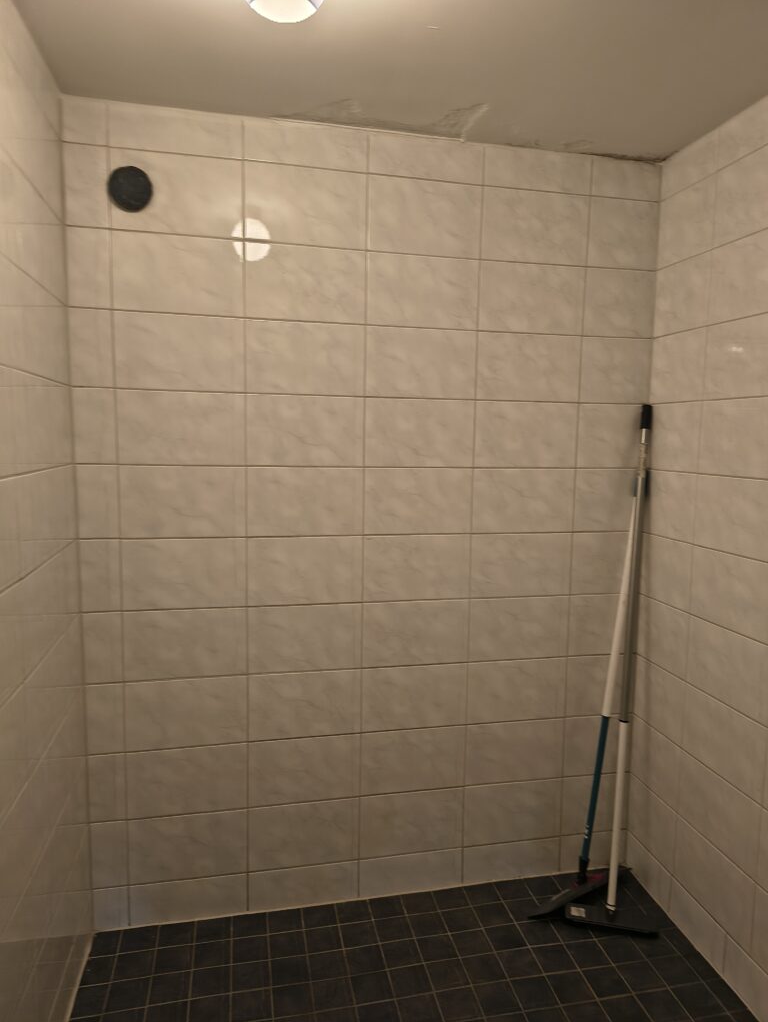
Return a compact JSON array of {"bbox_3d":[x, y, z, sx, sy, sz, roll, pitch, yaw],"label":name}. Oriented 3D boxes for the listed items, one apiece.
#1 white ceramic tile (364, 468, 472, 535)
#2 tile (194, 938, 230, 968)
[{"bbox_3d":[0.103,-0.030,2.088,0.330,0.197,0.010,0,7,-13],"label":"white ceramic tile"},{"bbox_3d":[-0.467,1.214,1.937,0.097,0.009,0.097,0,7,-13],"label":"tile"}]

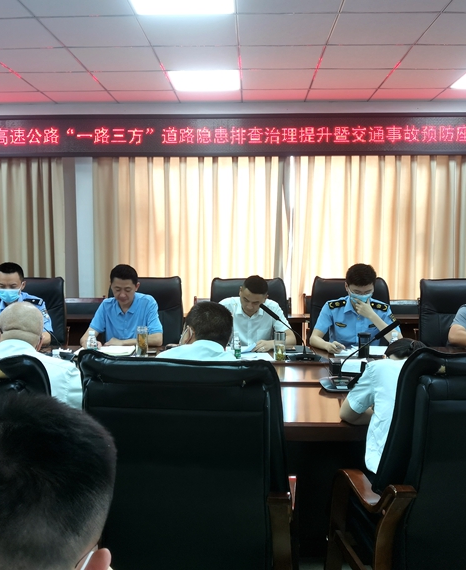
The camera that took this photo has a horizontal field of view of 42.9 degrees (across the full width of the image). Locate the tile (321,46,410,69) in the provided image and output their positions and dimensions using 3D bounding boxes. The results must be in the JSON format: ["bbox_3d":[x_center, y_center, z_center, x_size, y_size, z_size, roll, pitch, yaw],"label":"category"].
[{"bbox_3d":[0.951,-1.674,4.369,0.600,0.020,0.600,0,4,2],"label":"tile"}]

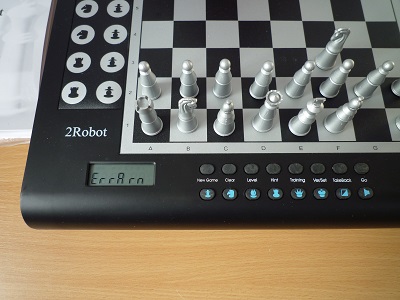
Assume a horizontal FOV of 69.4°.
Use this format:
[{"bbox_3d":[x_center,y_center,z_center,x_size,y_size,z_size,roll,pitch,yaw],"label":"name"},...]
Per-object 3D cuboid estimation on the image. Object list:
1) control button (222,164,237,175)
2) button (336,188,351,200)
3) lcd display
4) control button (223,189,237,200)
[{"bbox_3d":[0.021,0.014,0.211,0.011,0.002,0.008,0,72,-1],"label":"control button"},{"bbox_3d":[0.102,0.031,0.205,0.011,0.003,0.008,0,72,-1],"label":"button"},{"bbox_3d":[-0.057,0.018,0.210,0.049,0.004,0.017,0,72,-1],"label":"lcd display"},{"bbox_3d":[0.022,0.032,0.212,0.011,0.003,0.008,0,72,0],"label":"control button"}]

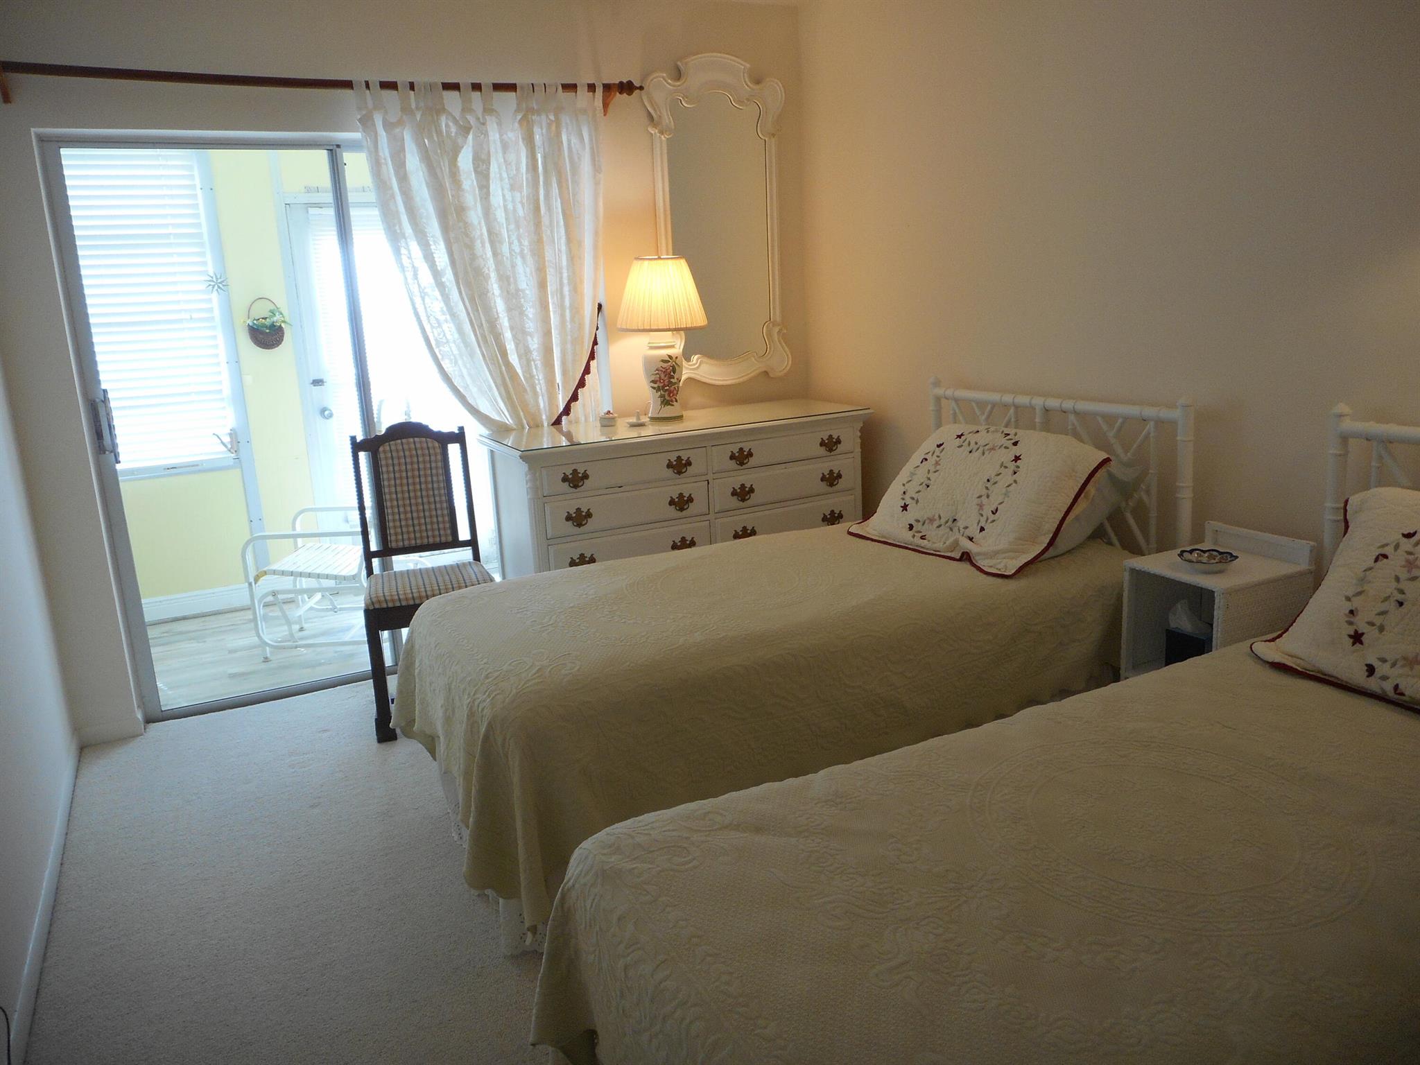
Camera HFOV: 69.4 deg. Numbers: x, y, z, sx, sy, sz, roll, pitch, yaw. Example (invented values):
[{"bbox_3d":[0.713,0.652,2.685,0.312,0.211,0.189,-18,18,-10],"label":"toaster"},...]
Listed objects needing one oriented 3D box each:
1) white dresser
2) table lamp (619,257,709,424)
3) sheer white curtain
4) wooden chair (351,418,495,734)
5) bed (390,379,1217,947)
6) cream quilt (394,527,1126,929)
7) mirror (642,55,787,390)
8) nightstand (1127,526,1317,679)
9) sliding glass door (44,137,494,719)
[{"bbox_3d":[-0.081,0.029,3.995,1.420,0.917,0.553,-9,14,-26],"label":"white dresser"},{"bbox_3d":[-0.180,-0.736,3.924,0.378,0.614,0.378,-3,13,1],"label":"table lamp"},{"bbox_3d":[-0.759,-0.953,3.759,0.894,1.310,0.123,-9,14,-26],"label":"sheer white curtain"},{"bbox_3d":[-0.988,0.140,3.537,0.457,0.996,0.505,-7,13,-18],"label":"wooden chair"},{"bbox_3d":[0.199,0.190,2.930,2.020,1.046,1.106,-9,14,-26],"label":"bed"},{"bbox_3d":[0.150,0.372,2.949,1.897,0.512,1.078,-9,14,-26],"label":"cream quilt"},{"bbox_3d":[0.038,-1.249,4.153,0.610,1.276,0.061,-9,14,-26],"label":"mirror"},{"bbox_3d":[1.301,0.366,2.679,0.341,0.703,0.317,-9,14,-26],"label":"nightstand"},{"bbox_3d":[-1.263,-0.412,3.839,1.829,1.966,0.109,-9,14,-26],"label":"sliding glass door"}]

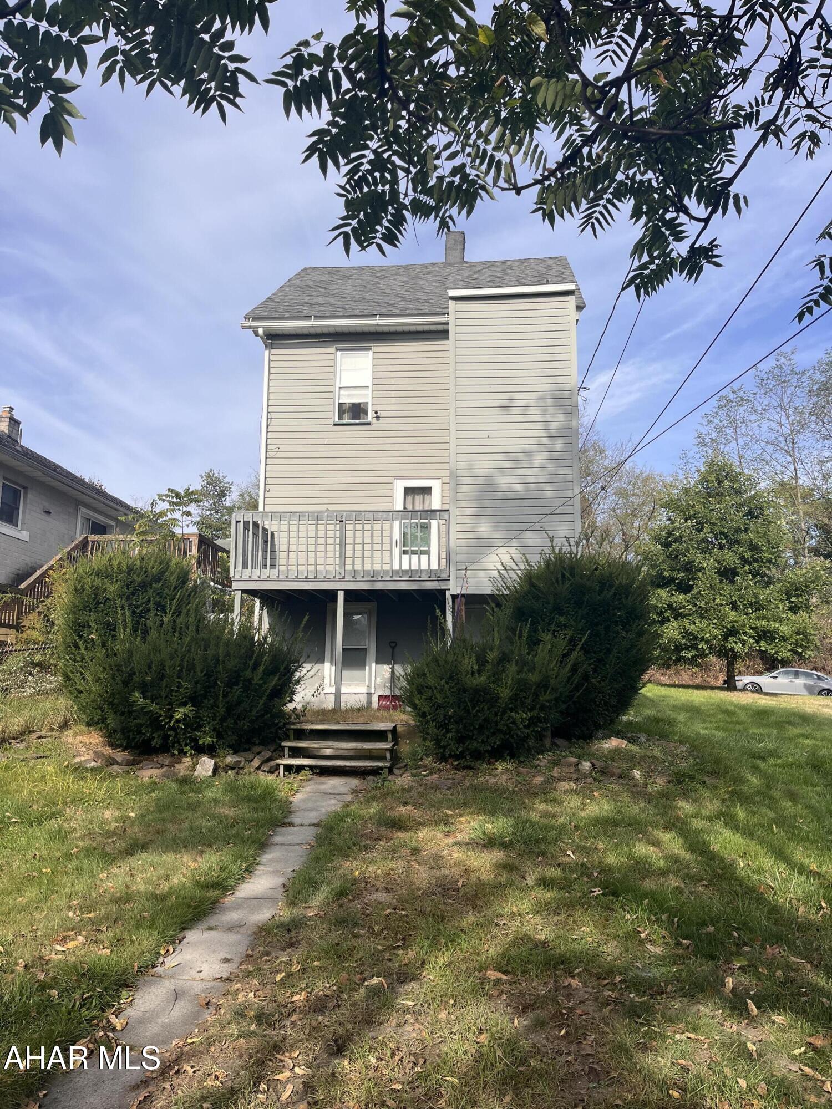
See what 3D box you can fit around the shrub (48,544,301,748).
[{"bbox_3d":[-3.124,1.281,11.065,3.150,2.650,2.500,0,-8,4],"label":"shrub"}]

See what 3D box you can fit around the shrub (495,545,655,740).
[{"bbox_3d":[2.159,1.233,11.421,2.150,2.700,2.100,0,-8,4],"label":"shrub"}]

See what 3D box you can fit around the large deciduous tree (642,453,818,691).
[{"bbox_3d":[10.796,0.806,28.510,5.500,7.650,5.400,0,-8,4],"label":"large deciduous tree"}]

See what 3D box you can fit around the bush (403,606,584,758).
[{"bbox_3d":[0.924,1.599,10.137,2.100,1.800,1.900,0,-8,4],"label":"bush"}]

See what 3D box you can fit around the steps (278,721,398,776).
[{"bbox_3d":[-0.910,2.259,9.661,1.300,0.560,0.780,0,-8,4],"label":"steps"}]

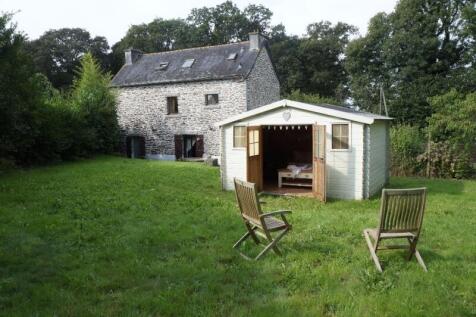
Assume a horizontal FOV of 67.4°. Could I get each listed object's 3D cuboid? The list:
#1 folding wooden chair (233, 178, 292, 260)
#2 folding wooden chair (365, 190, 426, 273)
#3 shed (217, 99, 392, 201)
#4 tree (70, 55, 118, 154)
[{"bbox_3d":[0.286,0.701,4.302,0.570,0.905,0.560,-3,4,-27],"label":"folding wooden chair"},{"bbox_3d":[1.727,0.749,3.941,0.490,0.905,0.560,-1,4,1],"label":"folding wooden chair"},{"bbox_3d":[2.000,-0.409,10.394,4.295,2.442,2.859,2,6,32],"label":"shed"},{"bbox_3d":[-11.057,-4.238,27.500,3.600,7.700,3.600,-1,5,0],"label":"tree"}]

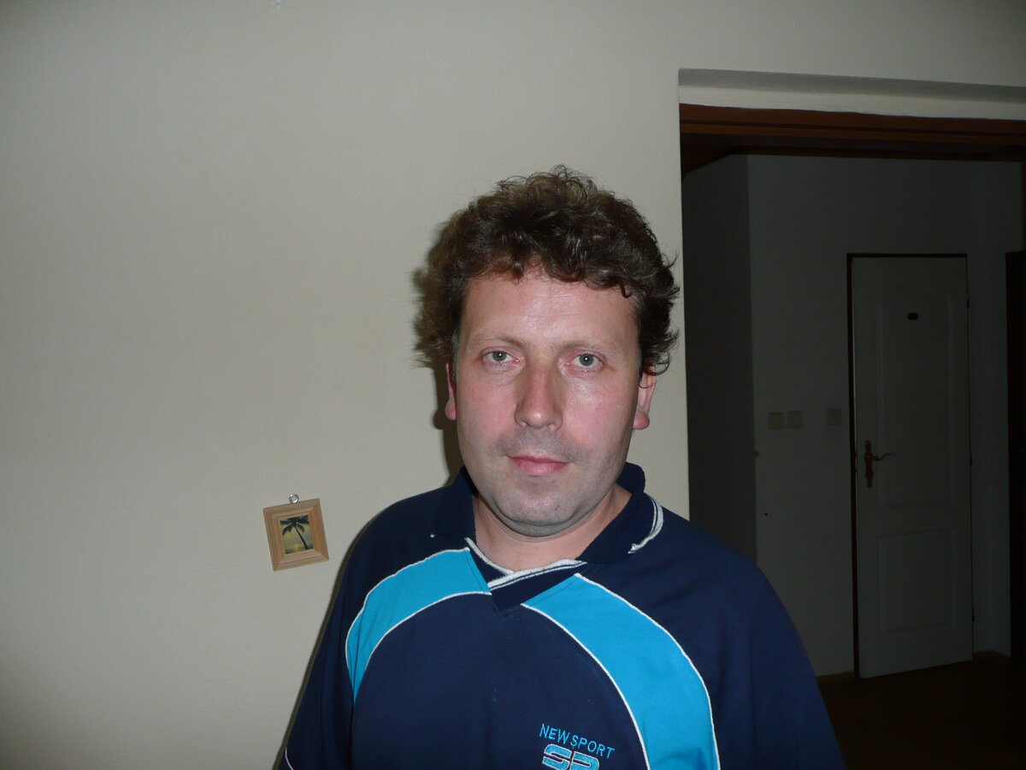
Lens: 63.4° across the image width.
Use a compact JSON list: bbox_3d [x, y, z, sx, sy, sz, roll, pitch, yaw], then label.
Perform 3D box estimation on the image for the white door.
[{"bbox_3d":[1.915,0.383,3.987,0.655,1.980,0.040,-2,2,-16],"label":"white door"}]

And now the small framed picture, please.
[{"bbox_3d":[-0.328,0.226,1.258,0.082,0.095,0.013,-9,4,-13],"label":"small framed picture"}]

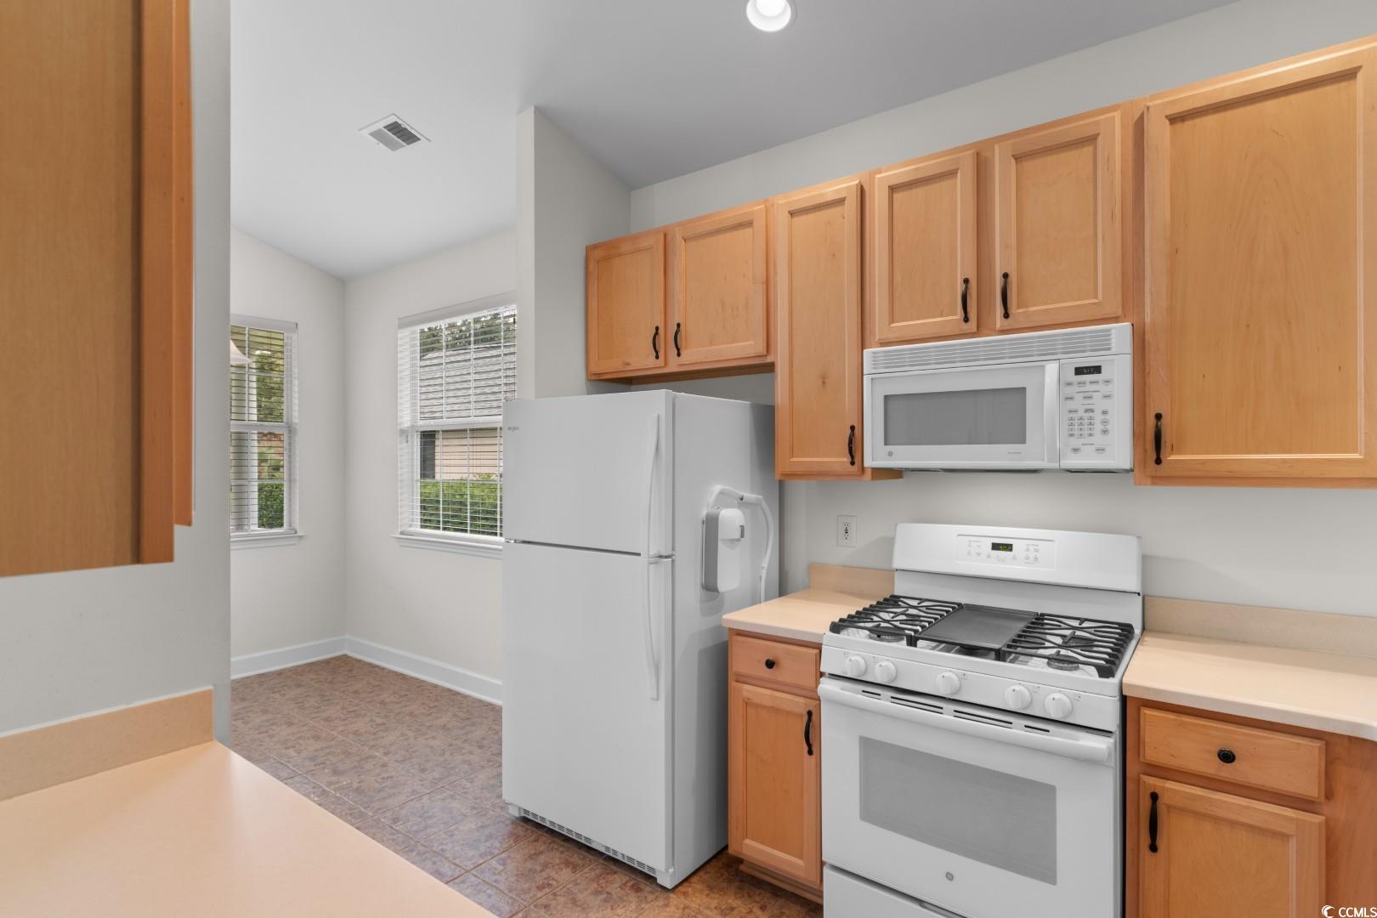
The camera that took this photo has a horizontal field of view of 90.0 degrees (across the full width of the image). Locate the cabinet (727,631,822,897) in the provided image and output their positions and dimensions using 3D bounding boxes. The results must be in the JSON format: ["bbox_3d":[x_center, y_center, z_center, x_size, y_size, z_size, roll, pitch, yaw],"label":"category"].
[{"bbox_3d":[0.468,1.010,2.469,0.379,0.883,0.633,0,0,37],"label":"cabinet"}]

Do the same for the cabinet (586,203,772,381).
[{"bbox_3d":[0.018,-0.675,3.002,0.993,0.619,0.331,0,0,37],"label":"cabinet"}]

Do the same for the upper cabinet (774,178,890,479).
[{"bbox_3d":[0.562,-0.456,2.587,0.376,1.058,0.331,0,0,37],"label":"upper cabinet"}]

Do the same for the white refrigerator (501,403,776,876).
[{"bbox_3d":[-0.191,0.612,2.849,0.830,1.681,0.820,0,0,36],"label":"white refrigerator"}]

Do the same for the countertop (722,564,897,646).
[{"bbox_3d":[0.461,0.502,2.473,0.378,0.134,0.637,0,0,37],"label":"countertop"}]

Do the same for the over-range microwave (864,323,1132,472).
[{"bbox_3d":[0.998,-0.166,2.225,0.757,0.402,0.380,0,0,37],"label":"over-range microwave"}]

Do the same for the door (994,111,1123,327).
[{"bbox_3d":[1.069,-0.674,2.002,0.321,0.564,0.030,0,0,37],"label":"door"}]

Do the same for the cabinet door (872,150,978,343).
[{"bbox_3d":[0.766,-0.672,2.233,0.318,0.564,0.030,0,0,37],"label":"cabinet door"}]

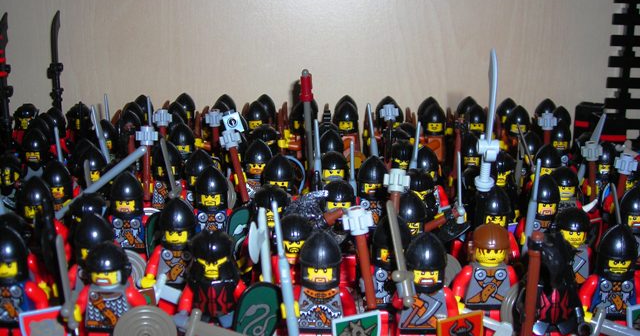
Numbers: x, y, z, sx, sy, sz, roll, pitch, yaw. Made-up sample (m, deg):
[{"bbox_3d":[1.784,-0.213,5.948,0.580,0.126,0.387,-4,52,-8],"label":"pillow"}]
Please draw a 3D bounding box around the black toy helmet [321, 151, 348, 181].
[{"bbox_3d":[0.006,-0.001,0.327,0.012,0.013,0.013,1,17,4],"label":"black toy helmet"}]

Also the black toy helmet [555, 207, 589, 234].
[{"bbox_3d":[0.093,0.020,0.279,0.012,0.011,0.013,2,16,7],"label":"black toy helmet"}]

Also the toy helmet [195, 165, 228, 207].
[{"bbox_3d":[-0.043,0.007,0.302,0.013,0.017,0.014,0,16,-4],"label":"toy helmet"}]

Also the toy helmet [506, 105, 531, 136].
[{"bbox_3d":[0.109,-0.026,0.413,0.013,0.017,0.014,4,17,12],"label":"toy helmet"}]

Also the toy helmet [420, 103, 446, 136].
[{"bbox_3d":[0.065,-0.028,0.428,0.013,0.017,0.014,2,16,3],"label":"toy helmet"}]

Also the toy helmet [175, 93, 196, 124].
[{"bbox_3d":[-0.079,-0.036,0.447,0.013,0.017,0.014,0,16,-4],"label":"toy helmet"}]

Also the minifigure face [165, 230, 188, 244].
[{"bbox_3d":[-0.049,0.023,0.262,0.008,0.005,0.005,-2,17,-6],"label":"minifigure face"}]

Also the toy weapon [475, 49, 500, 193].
[{"bbox_3d":[0.065,-0.018,0.292,0.009,0.056,0.009,3,16,9],"label":"toy weapon"}]

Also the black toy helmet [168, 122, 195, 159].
[{"bbox_3d":[-0.066,-0.013,0.364,0.013,0.017,0.013,-4,17,-11],"label":"black toy helmet"}]

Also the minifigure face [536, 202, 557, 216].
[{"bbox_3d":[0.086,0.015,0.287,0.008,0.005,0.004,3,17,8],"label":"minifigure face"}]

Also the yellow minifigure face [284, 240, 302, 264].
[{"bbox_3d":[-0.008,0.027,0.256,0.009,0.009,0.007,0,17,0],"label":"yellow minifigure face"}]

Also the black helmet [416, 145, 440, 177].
[{"bbox_3d":[0.047,-0.002,0.334,0.013,0.017,0.014,0,17,0],"label":"black helmet"}]

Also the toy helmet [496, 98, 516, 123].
[{"bbox_3d":[0.104,-0.031,0.422,0.012,0.017,0.013,1,17,3],"label":"toy helmet"}]

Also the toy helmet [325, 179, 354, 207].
[{"bbox_3d":[0.007,0.011,0.288,0.012,0.013,0.013,0,17,0],"label":"toy helmet"}]

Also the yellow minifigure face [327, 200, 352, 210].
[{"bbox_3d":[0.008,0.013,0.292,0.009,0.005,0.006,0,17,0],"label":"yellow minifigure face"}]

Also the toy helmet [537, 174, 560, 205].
[{"bbox_3d":[0.088,0.010,0.298,0.012,0.016,0.013,1,16,2],"label":"toy helmet"}]

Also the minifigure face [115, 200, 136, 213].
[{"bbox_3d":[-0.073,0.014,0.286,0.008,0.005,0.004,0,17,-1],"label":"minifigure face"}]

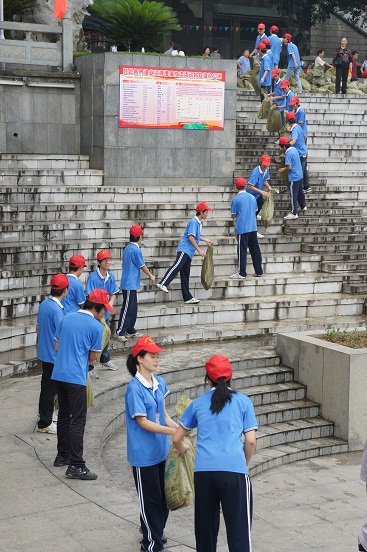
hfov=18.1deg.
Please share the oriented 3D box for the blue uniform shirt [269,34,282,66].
[{"bbox_3d":[2.434,-5.973,30.400,0.450,0.821,0.300,-1,7,-21],"label":"blue uniform shirt"}]

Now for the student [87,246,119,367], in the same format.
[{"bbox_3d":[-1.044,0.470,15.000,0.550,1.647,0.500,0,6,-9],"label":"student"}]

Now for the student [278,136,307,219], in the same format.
[{"bbox_3d":[2.067,-1.886,21.722,0.460,1.570,0.470,3,6,19],"label":"student"}]

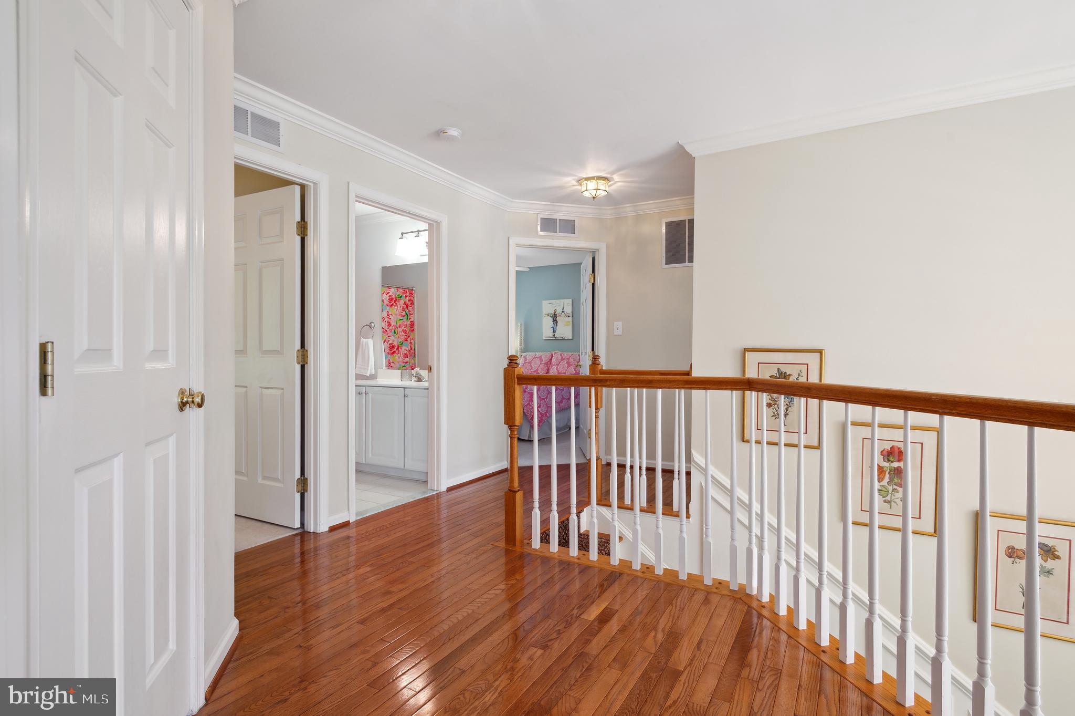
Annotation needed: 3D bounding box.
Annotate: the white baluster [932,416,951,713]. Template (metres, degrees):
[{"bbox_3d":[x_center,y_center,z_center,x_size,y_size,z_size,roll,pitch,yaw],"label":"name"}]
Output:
[{"bbox_3d":[1.123,0.592,1.574,0.033,0.874,0.033,0,0,-14],"label":"white baluster"}]

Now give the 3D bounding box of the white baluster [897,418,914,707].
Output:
[{"bbox_3d":[1.090,0.586,1.678,0.032,0.868,0.032,0,0,-13],"label":"white baluster"}]

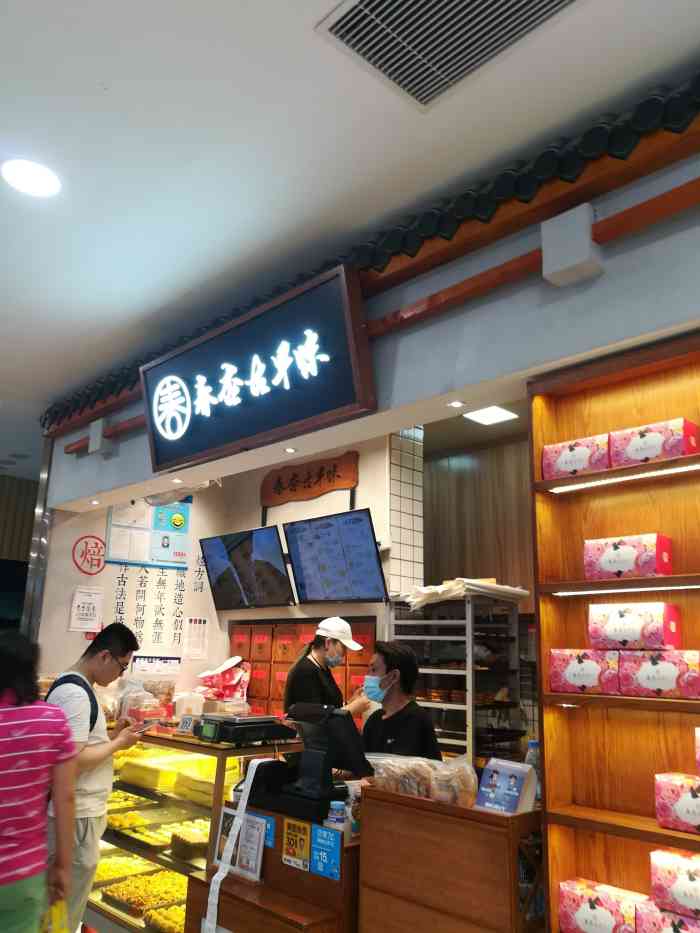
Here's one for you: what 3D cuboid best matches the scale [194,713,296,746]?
[{"bbox_3d":[-0.496,1.233,3.323,0.340,0.115,0.340,-13,-20,43],"label":"scale"}]

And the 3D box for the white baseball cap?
[{"bbox_3d":[-0.057,0.863,3.600,0.255,0.150,0.170,13,-11,16],"label":"white baseball cap"}]

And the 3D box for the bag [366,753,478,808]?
[{"bbox_3d":[0.265,1.145,2.595,0.410,0.115,0.190,-13,-20,43],"label":"bag"}]

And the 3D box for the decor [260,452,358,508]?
[{"bbox_3d":[-0.331,0.109,5.565,1.137,0.308,0.050,-13,-20,43],"label":"decor"}]

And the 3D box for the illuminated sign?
[{"bbox_3d":[-0.556,-0.411,3.576,1.706,0.626,0.100,-13,-7,43],"label":"illuminated sign"}]

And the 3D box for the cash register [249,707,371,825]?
[{"bbox_3d":[-0.179,1.342,3.249,0.470,0.485,0.400,-13,-20,43],"label":"cash register"}]

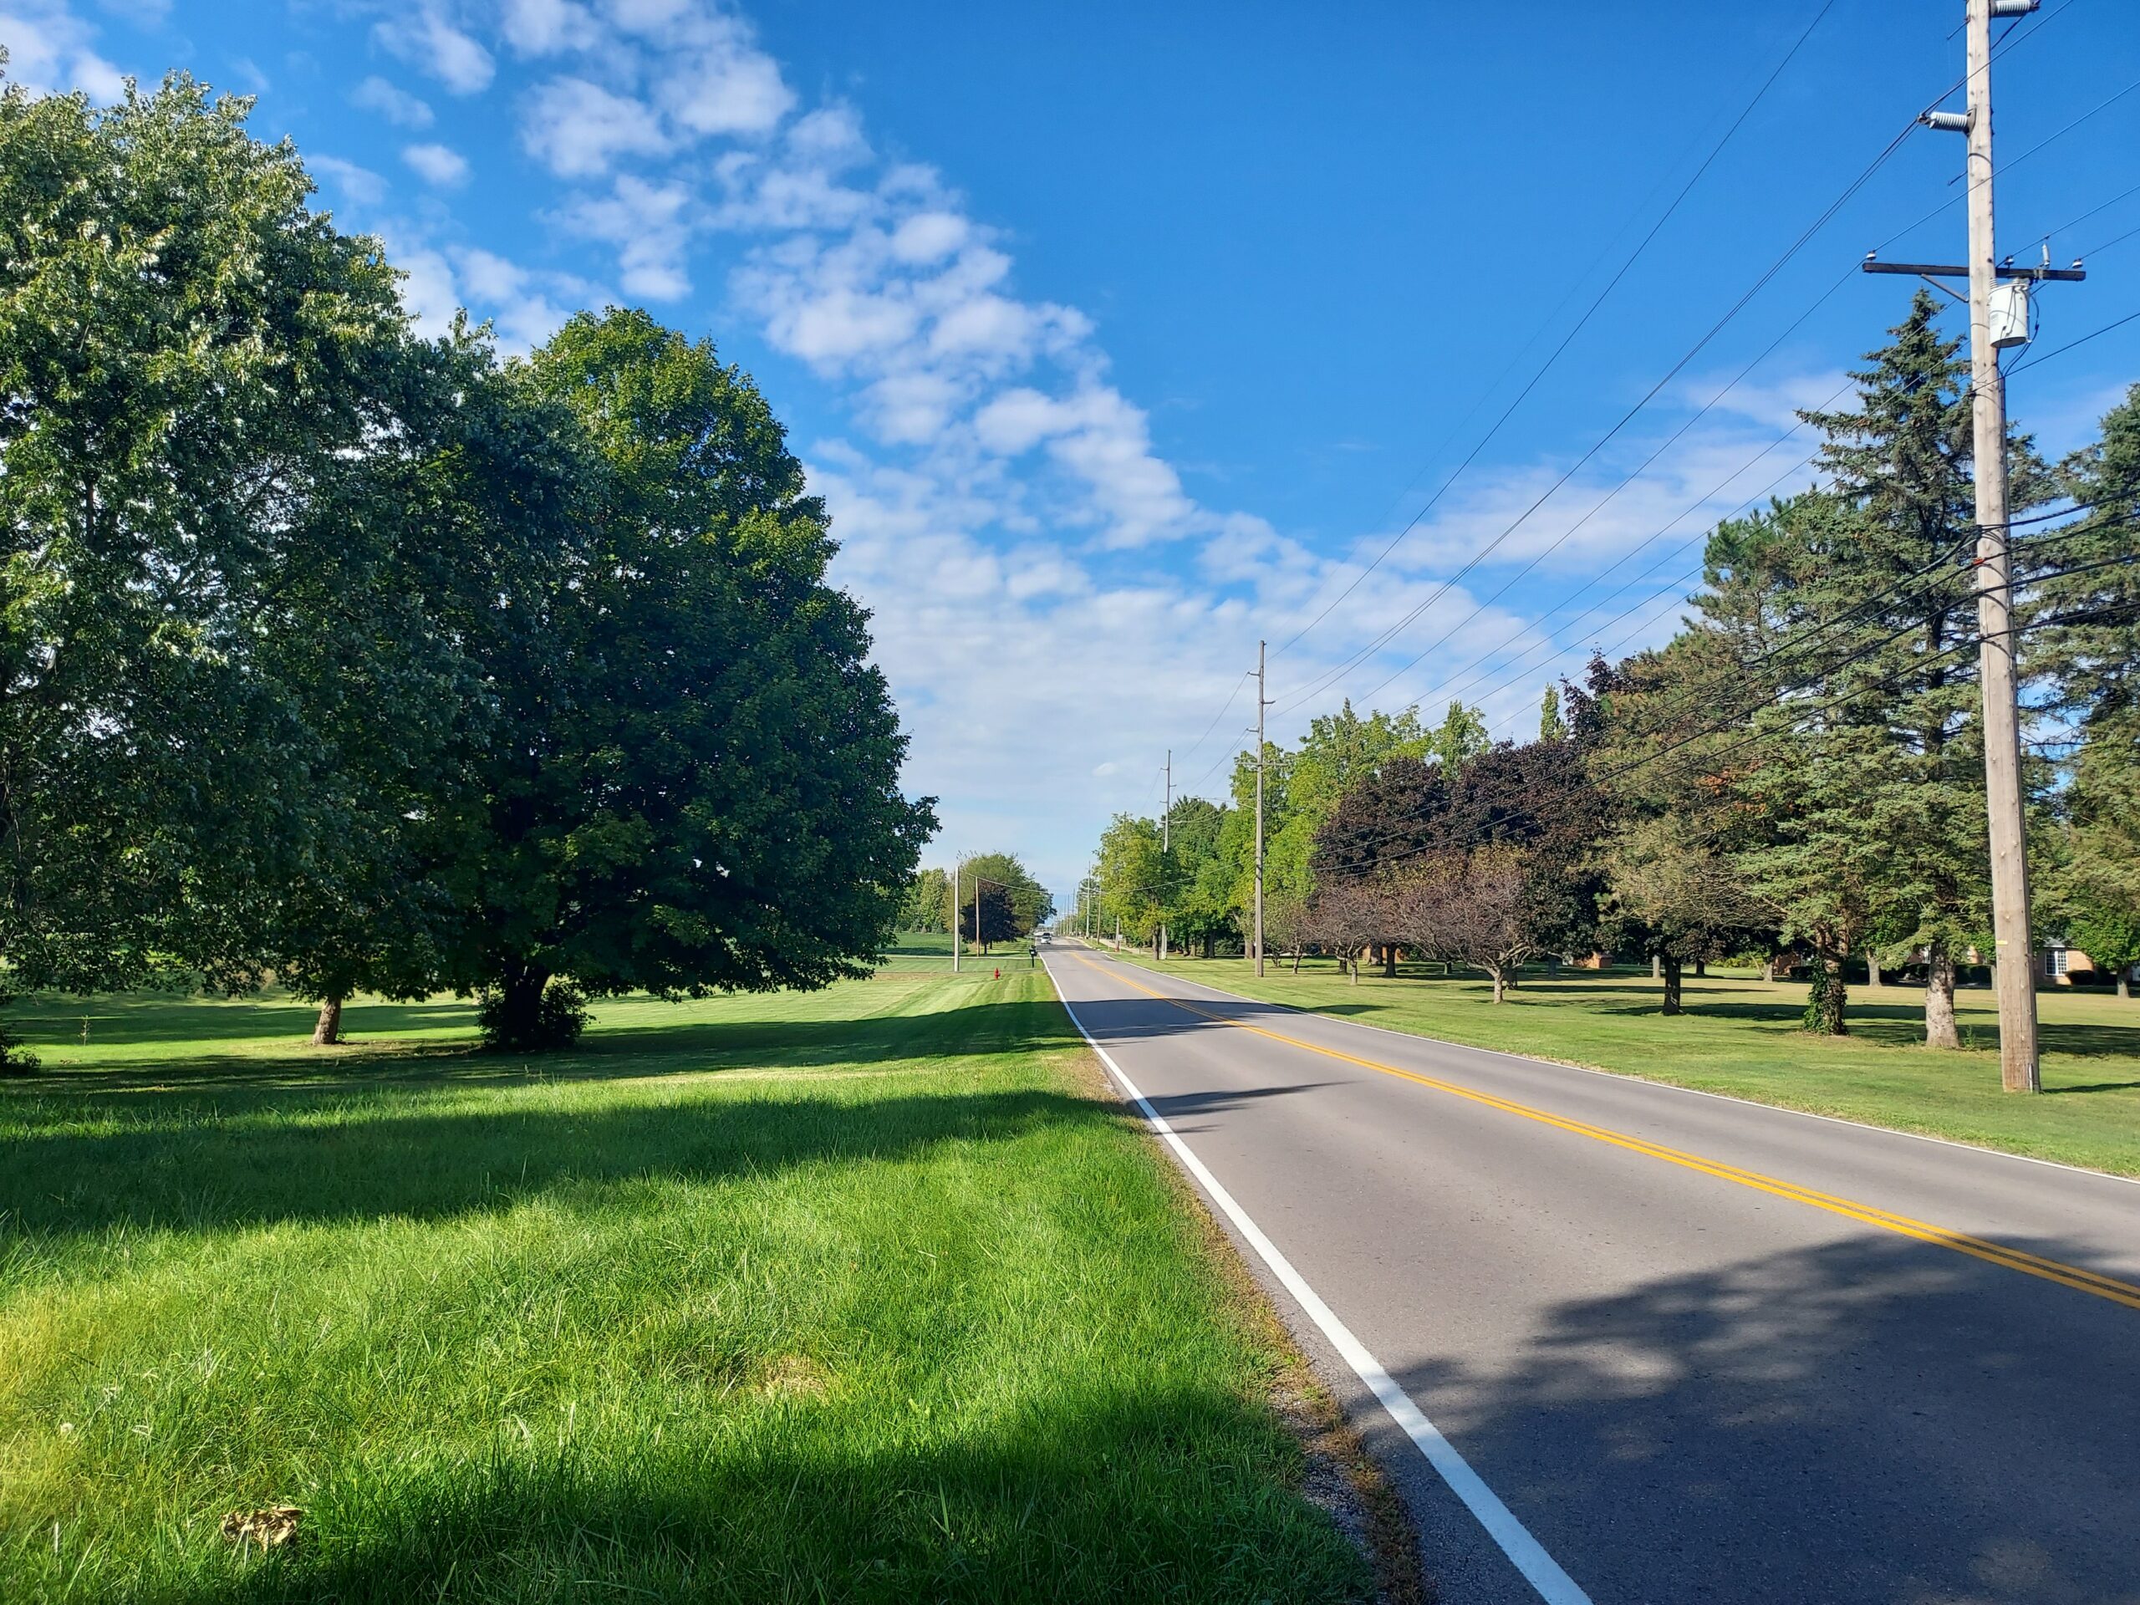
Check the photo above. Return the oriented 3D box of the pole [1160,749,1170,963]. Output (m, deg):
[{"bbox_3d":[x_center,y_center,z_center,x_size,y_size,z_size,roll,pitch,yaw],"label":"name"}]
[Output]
[{"bbox_3d":[9.124,5.018,140.861,0.450,20.010,0.450,1,-5,-2],"label":"pole"}]

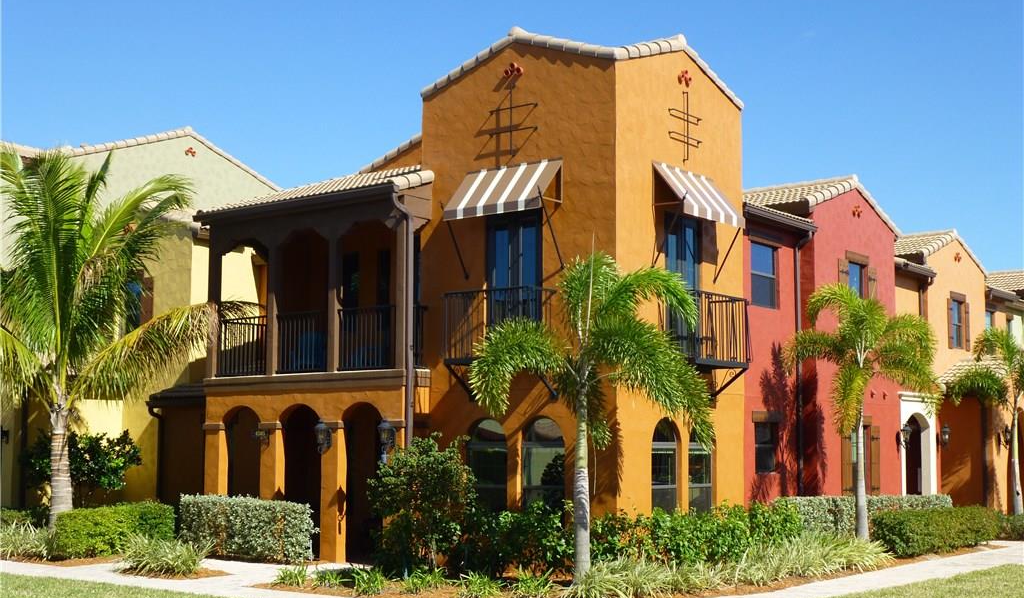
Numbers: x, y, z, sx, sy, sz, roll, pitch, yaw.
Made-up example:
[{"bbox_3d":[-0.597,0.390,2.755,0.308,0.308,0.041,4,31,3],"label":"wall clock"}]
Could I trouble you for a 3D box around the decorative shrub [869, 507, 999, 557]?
[{"bbox_3d":[8.388,4.528,26.249,0.790,0.771,5.076,-5,-8,38],"label":"decorative shrub"}]

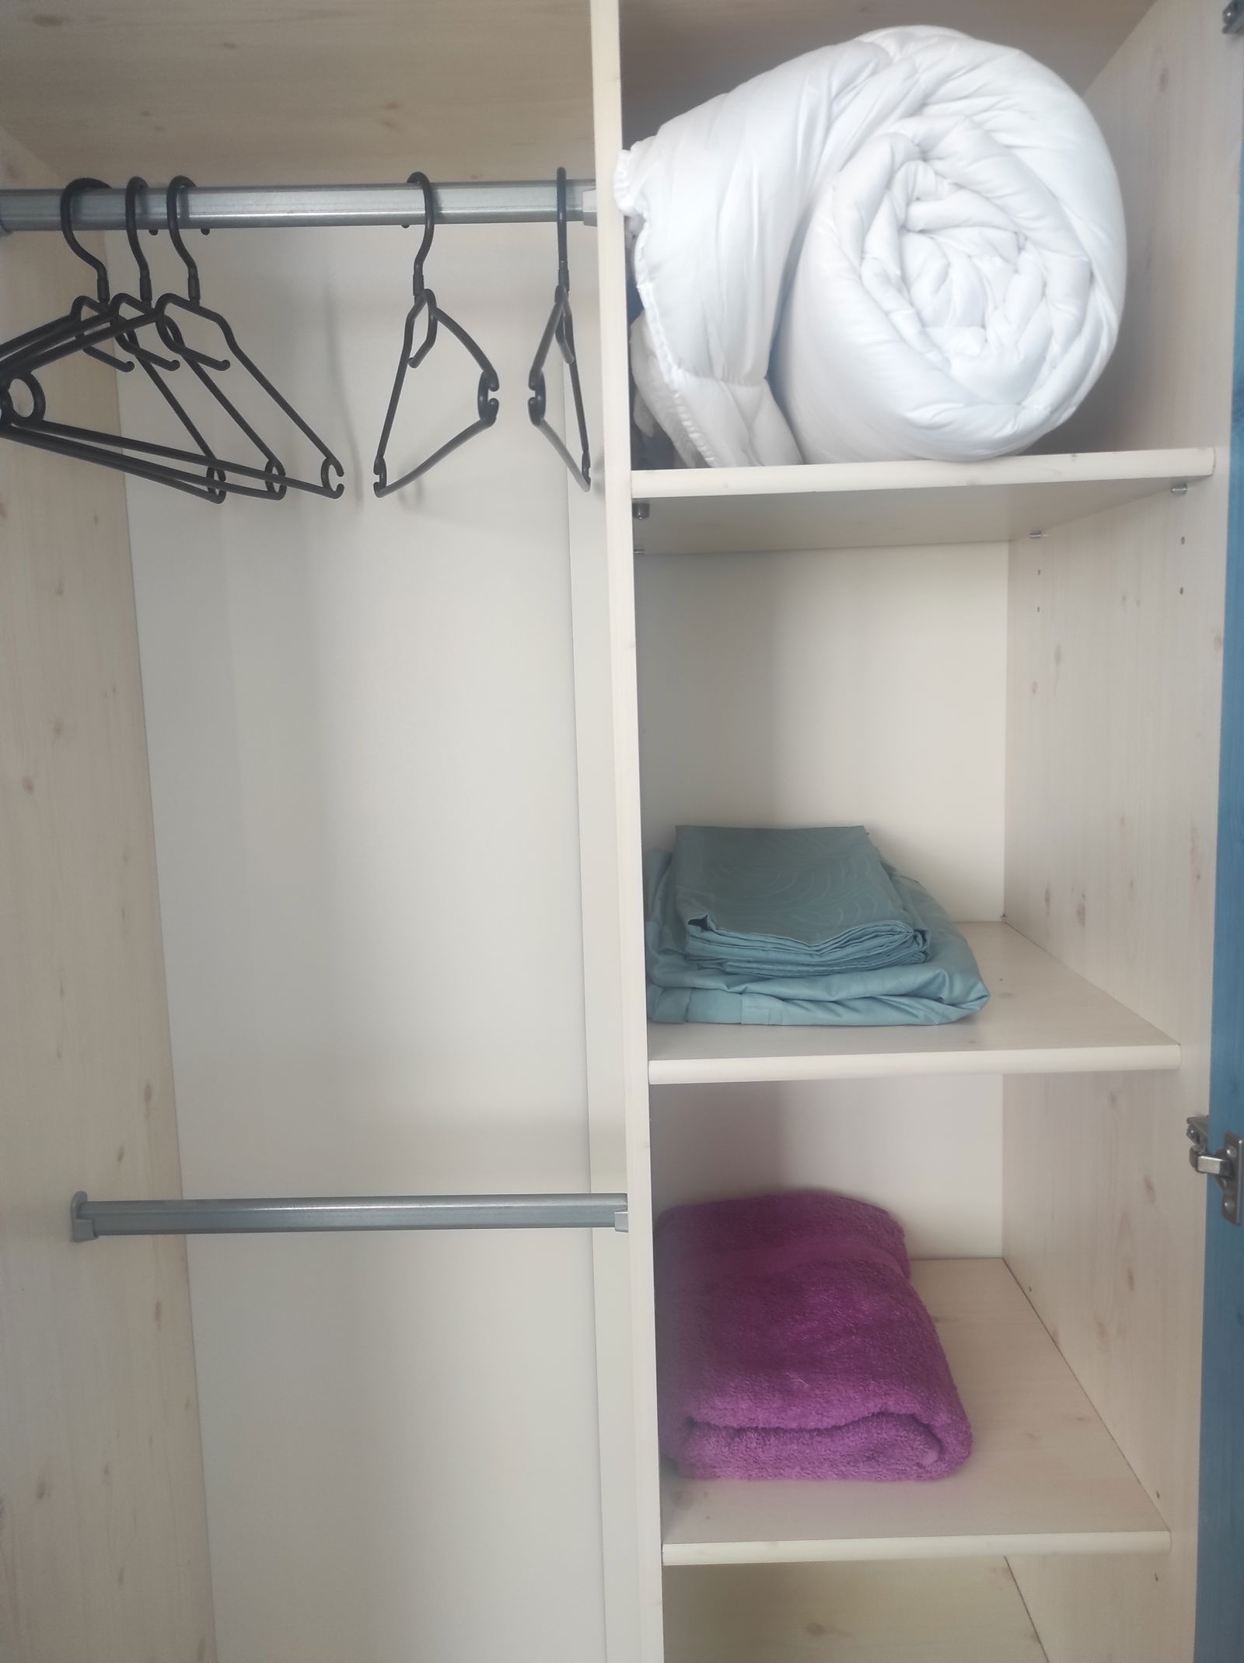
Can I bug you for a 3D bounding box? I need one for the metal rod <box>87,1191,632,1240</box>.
[{"bbox_3d":[-0.252,0.363,1.133,0.522,0.043,0.024,-2,8,1],"label":"metal rod"}]

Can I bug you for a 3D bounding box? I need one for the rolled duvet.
[{"bbox_3d":[0.173,-0.423,1.007,0.344,0.279,0.442,-2,8,1],"label":"rolled duvet"}]

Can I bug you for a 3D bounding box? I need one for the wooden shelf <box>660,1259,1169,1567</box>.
[{"bbox_3d":[0.241,0.547,1.189,0.405,0.018,0.447,-2,8,1],"label":"wooden shelf"}]

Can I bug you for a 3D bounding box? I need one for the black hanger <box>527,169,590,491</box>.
[{"bbox_3d":[-0.053,-0.454,1.059,0.016,0.255,0.409,-1,8,4],"label":"black hanger"}]

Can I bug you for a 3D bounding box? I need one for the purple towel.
[{"bbox_3d":[0.177,0.487,1.206,0.279,0.101,0.356,-2,8,1],"label":"purple towel"}]

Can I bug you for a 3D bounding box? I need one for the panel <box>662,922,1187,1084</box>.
[{"bbox_3d":[0.227,0.148,1.137,0.405,0.018,0.438,-2,8,1],"label":"panel"}]

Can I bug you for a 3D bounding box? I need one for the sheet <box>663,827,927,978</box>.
[{"bbox_3d":[0.161,0.054,1.133,0.207,0.043,0.255,-2,21,1],"label":"sheet"}]

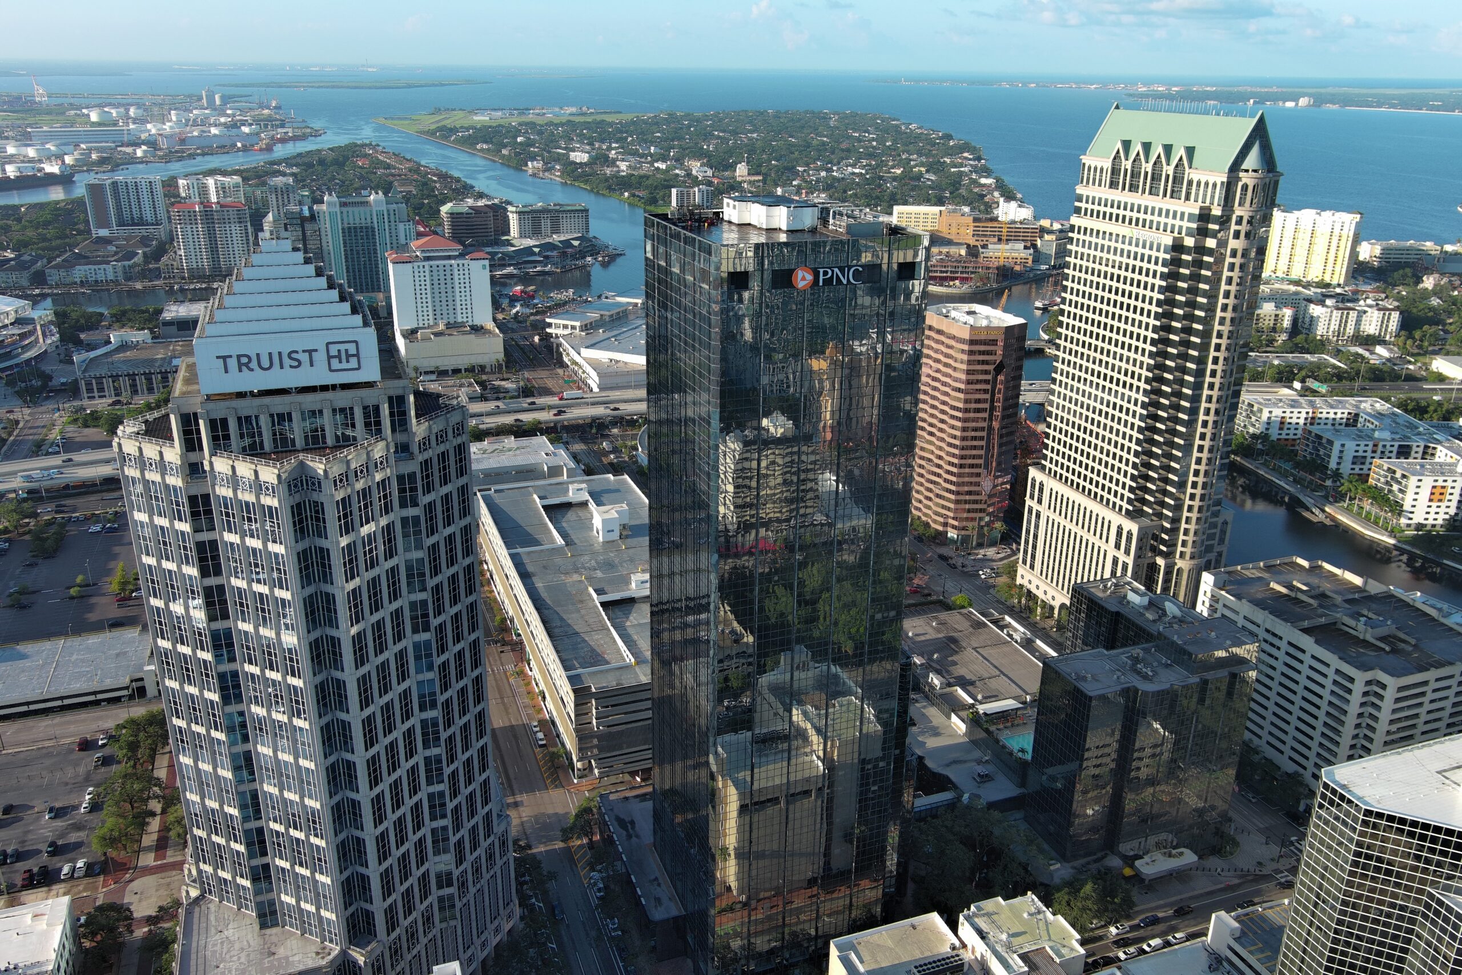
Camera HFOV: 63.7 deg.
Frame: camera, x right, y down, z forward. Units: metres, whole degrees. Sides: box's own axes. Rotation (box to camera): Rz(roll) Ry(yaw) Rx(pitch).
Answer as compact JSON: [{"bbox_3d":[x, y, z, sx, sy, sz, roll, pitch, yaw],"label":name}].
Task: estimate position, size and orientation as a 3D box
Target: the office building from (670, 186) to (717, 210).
[{"bbox_3d":[-52.950,-387.000,1577.450,54.000,28.000,22.000,-3,20,-11],"label":"office building"}]

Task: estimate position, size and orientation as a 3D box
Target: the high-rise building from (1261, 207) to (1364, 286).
[{"bbox_3d":[544.870,-226.500,1103.070,69.000,66.000,25.000,15,24,34],"label":"high-rise building"}]

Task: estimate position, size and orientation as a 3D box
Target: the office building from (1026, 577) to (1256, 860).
[{"bbox_3d":[101.270,58.670,314.350,51.000,53.500,46.500,-7,21,-21],"label":"office building"}]

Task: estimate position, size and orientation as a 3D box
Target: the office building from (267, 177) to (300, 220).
[{"bbox_3d":[-480.740,-300.440,1262.090,31.000,62.000,26.000,-7,21,-20],"label":"office building"}]

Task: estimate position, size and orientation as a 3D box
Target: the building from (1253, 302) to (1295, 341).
[{"bbox_3d":[400.010,-125.360,876.450,31.000,27.000,20.000,5,20,11],"label":"building"}]

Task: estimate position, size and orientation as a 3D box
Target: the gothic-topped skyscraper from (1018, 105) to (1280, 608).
[{"bbox_3d":[134.820,-32.730,385.050,39.270,174.560,62.640,-7,21,-20],"label":"gothic-topped skyscraper"}]

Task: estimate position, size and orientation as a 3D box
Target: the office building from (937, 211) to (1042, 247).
[{"bbox_3d":[281.390,-281.940,1279.190,108.000,33.000,60.000,6,21,13],"label":"office building"}]

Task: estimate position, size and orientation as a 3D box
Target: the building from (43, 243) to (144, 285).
[{"bbox_3d":[-556.960,-195.400,1034.450,66.000,19.000,82.000,-5,21,-15],"label":"building"}]

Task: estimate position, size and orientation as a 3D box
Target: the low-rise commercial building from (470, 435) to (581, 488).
[{"bbox_3d":[-100.300,-8.960,554.350,53.000,12.000,52.000,-7,21,-21],"label":"low-rise commercial building"}]

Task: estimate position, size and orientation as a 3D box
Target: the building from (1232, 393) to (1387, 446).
[{"bbox_3d":[303.420,-32.550,612.700,70.000,22.000,21.000,0,20,-2],"label":"building"}]

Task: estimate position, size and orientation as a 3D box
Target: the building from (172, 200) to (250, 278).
[{"bbox_3d":[-464.380,-224.090,1060.890,60.000,64.000,22.000,-7,21,-21],"label":"building"}]

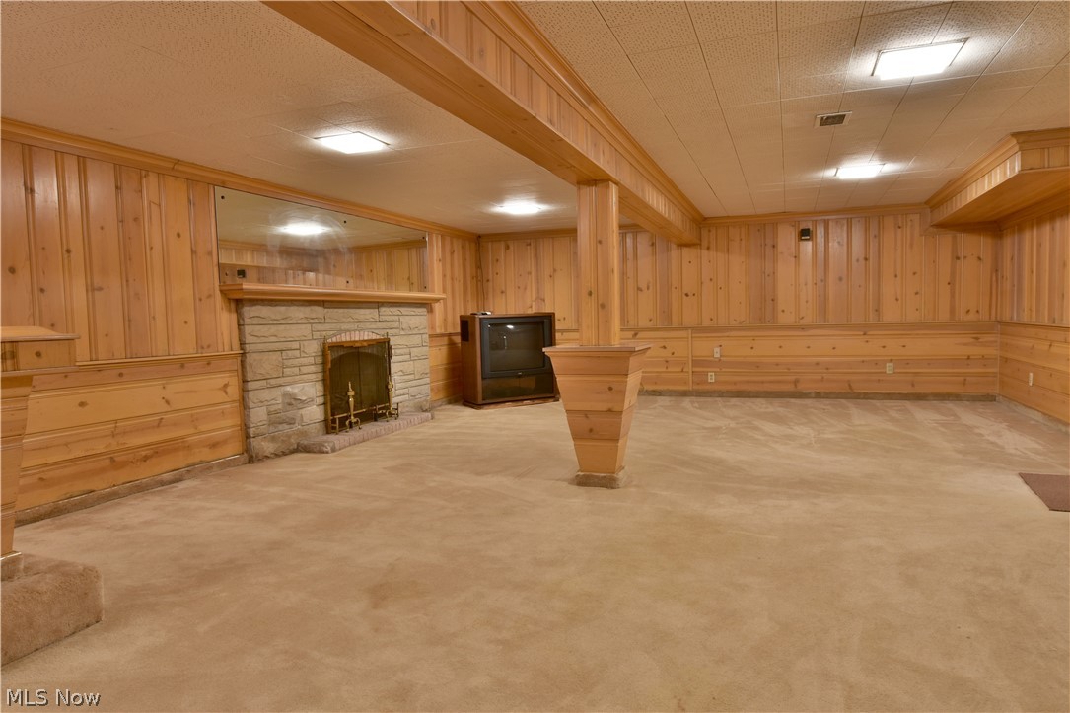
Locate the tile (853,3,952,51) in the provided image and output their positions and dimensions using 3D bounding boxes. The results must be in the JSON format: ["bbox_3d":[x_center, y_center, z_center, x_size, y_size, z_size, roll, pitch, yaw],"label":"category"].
[{"bbox_3d":[1.462,-1.333,2.494,0.305,0.020,0.305,0,4,22],"label":"tile"}]

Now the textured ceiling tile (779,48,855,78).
[{"bbox_3d":[1.294,-1.357,2.891,0.305,0.020,0.305,0,4,22],"label":"textured ceiling tile"}]

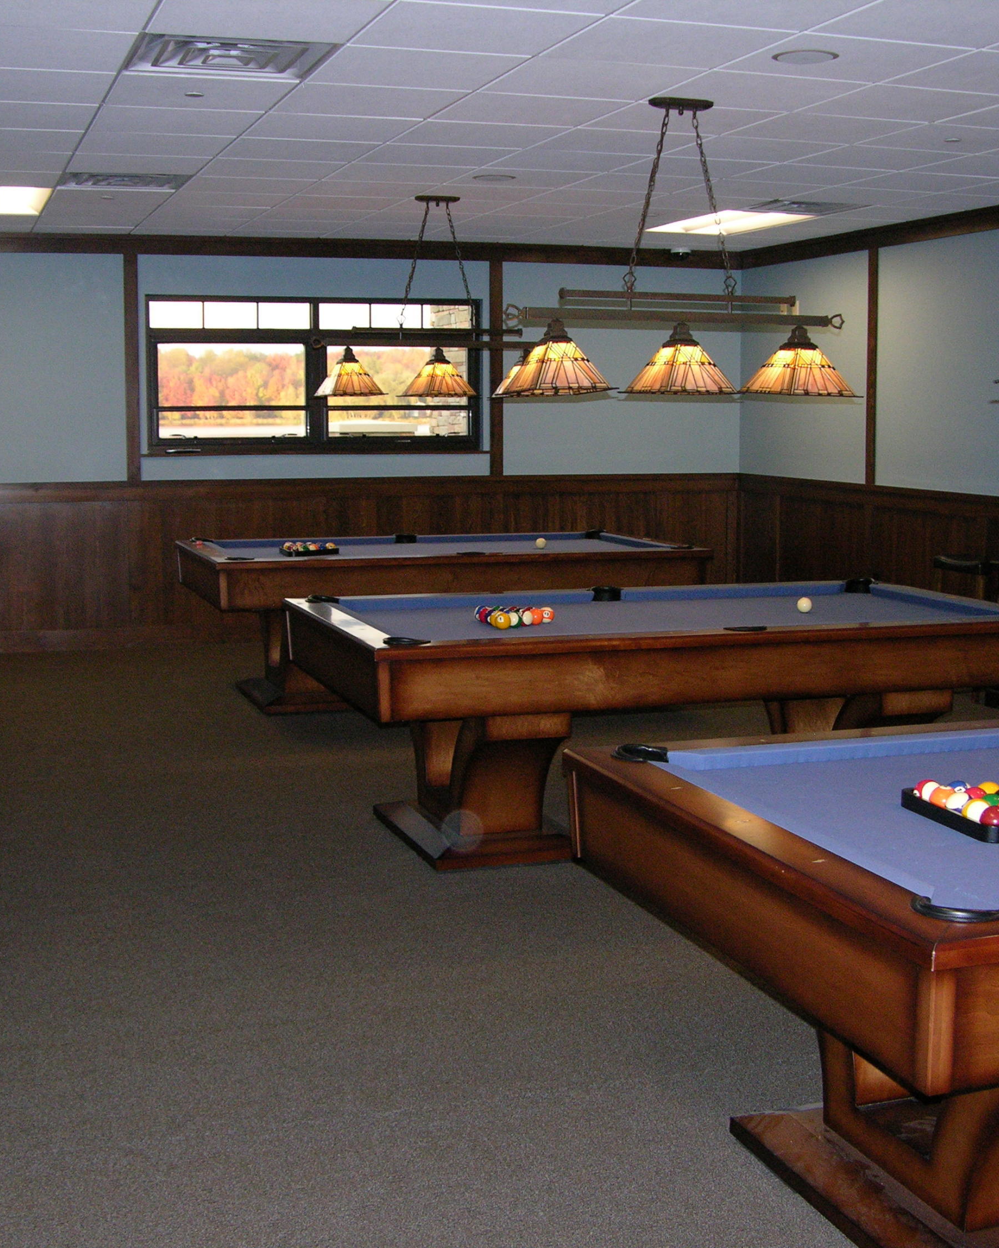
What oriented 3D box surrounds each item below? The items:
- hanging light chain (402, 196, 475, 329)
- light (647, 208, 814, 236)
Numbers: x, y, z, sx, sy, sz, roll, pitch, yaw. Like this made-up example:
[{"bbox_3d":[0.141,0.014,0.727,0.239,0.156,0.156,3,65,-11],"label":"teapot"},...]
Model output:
[{"bbox_3d":[-0.324,-1.907,8.877,0.420,0.670,0.110,-2,8,-18],"label":"hanging light chain"},{"bbox_3d":[1.360,-2.407,10.091,0.590,0.070,1.190,-2,8,-18],"label":"light"}]

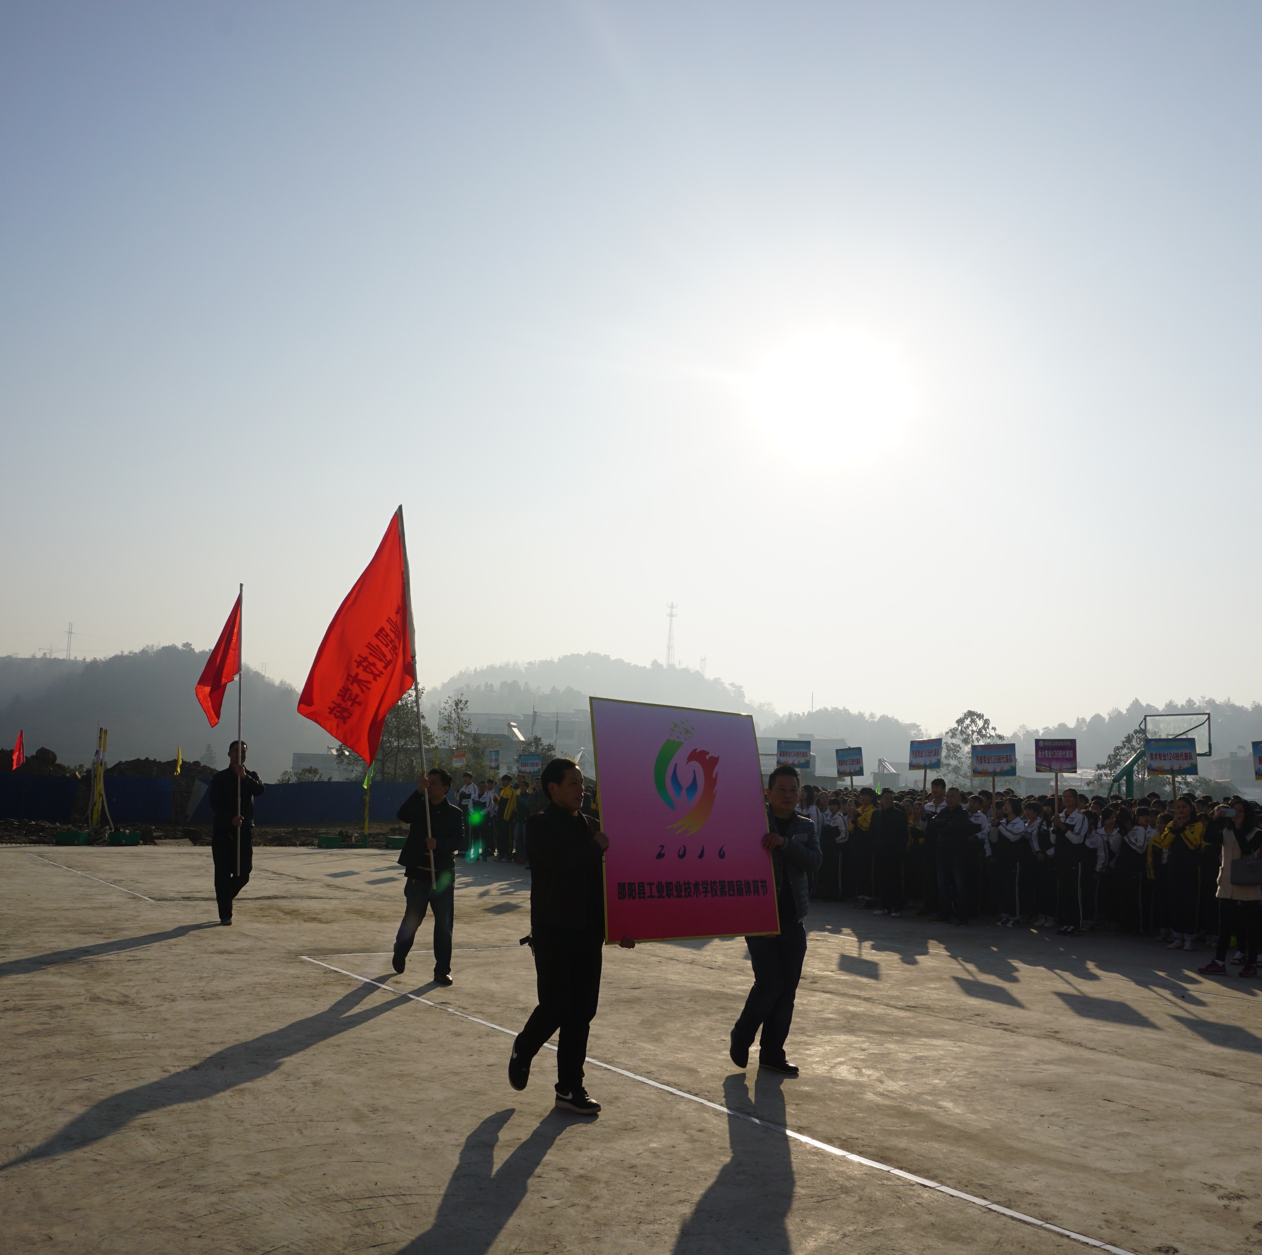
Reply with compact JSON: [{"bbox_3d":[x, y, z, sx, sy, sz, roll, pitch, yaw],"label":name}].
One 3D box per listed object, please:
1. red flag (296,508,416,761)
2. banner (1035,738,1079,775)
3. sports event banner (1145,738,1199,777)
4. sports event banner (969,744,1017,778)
[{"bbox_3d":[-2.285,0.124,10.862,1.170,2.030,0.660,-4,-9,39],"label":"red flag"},{"bbox_3d":[5.133,1.555,15.140,0.030,0.400,0.585,7,-9,-35],"label":"banner"},{"bbox_3d":[6.003,1.440,13.920,0.030,0.400,0.585,2,-6,-38],"label":"sports event banner"},{"bbox_3d":[4.613,1.692,15.920,0.585,0.400,0.030,-8,-14,41],"label":"sports event banner"}]

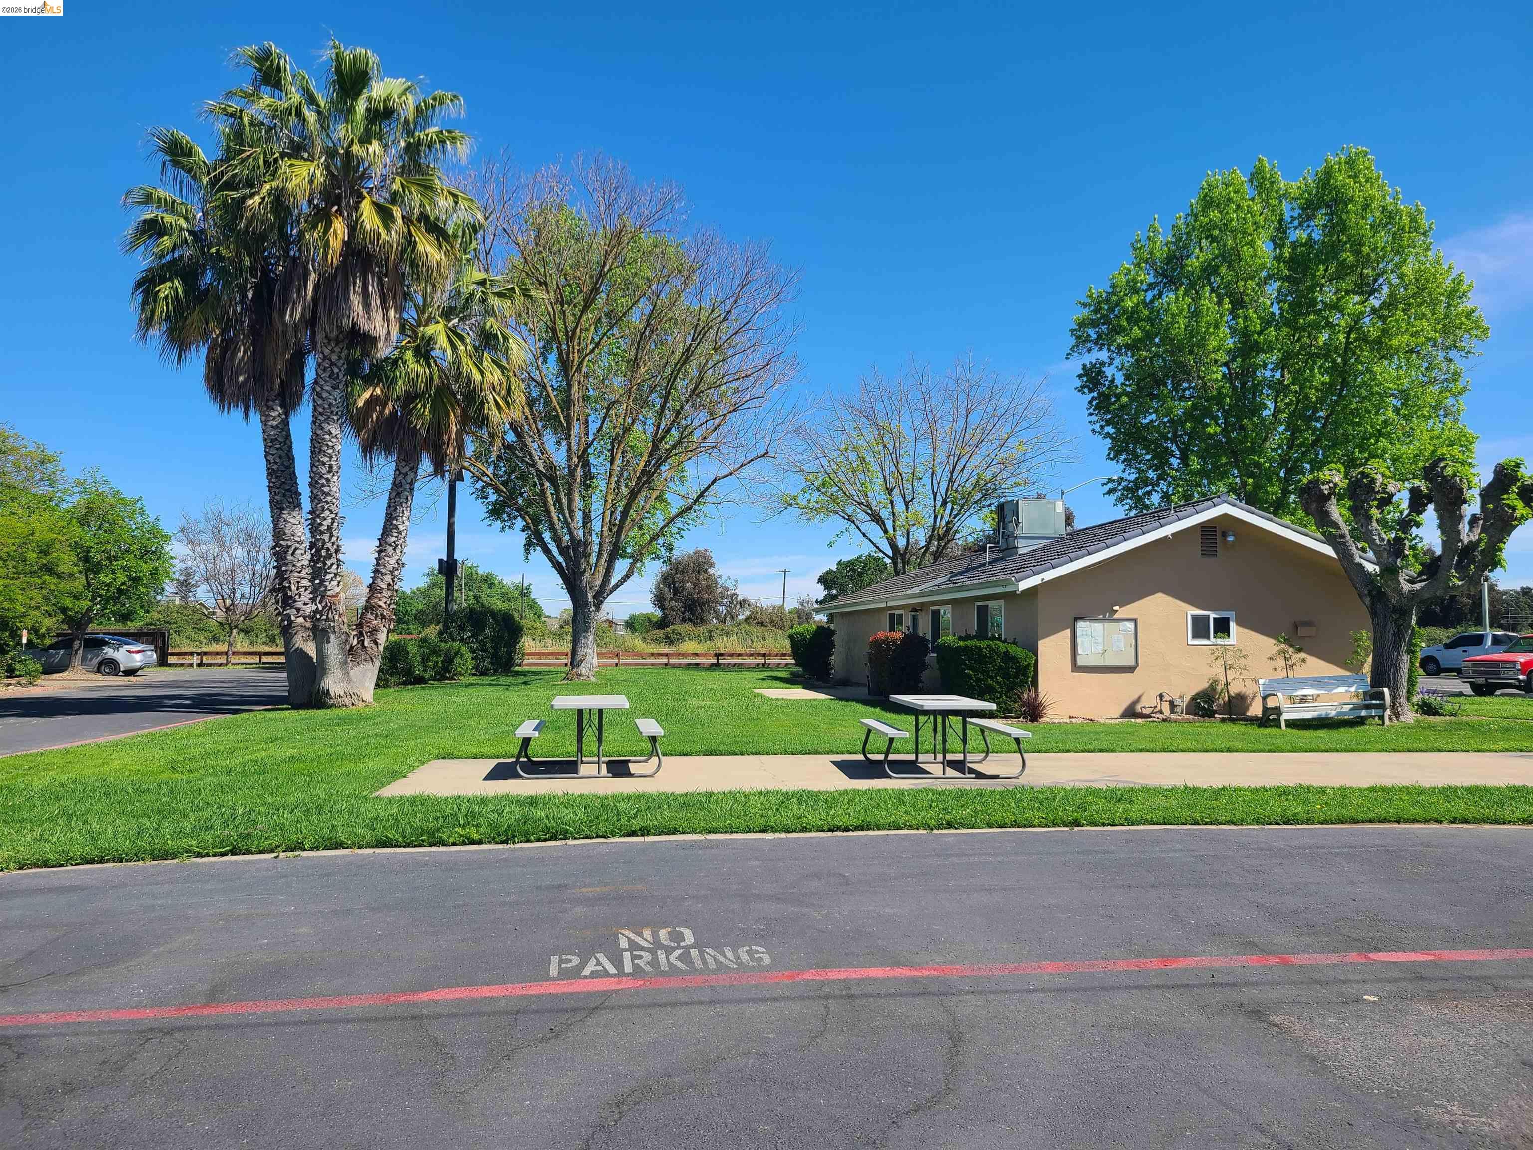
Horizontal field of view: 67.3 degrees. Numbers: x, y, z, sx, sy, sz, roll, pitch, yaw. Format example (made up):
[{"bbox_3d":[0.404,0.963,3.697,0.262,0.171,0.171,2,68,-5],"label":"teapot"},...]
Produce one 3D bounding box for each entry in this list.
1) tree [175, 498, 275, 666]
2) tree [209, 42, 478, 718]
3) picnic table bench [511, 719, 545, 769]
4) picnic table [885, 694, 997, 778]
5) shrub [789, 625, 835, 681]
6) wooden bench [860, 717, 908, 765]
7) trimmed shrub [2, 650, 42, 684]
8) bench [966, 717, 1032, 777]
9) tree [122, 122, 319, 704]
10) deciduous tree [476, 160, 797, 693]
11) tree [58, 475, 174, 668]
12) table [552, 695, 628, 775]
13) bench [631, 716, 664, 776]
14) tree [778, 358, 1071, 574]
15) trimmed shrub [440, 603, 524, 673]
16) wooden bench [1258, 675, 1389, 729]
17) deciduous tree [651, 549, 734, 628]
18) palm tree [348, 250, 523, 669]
[{"bbox_3d":[-27.520,0.388,58.762,4.533,8.458,4.215,2,-3,-25],"label":"tree"},{"bbox_3d":[-9.268,-4.568,25.182,5.819,14.644,5.400,0,-3,0],"label":"tree"},{"bbox_3d":[-2.492,1.853,12.296,0.260,0.469,1.830,1,-3,-8],"label":"picnic table bench"},{"bbox_3d":[1.851,1.707,12.257,0.765,0.745,1.830,0,-3,-4],"label":"picnic table"},{"bbox_3d":[1.455,2.490,36.819,1.571,1.877,1.500,0,-3,0],"label":"shrub"},{"bbox_3d":[1.287,1.870,12.416,0.273,0.472,1.851,0,-3,-4],"label":"wooden bench"},{"bbox_3d":[-21.008,2.619,32.502,1.184,1.010,1.100,0,-3,0],"label":"trimmed shrub"},{"bbox_3d":[2.457,1.849,12.289,0.260,0.469,1.830,0,-3,-4],"label":"bench"},{"bbox_3d":[-11.461,-3.564,24.824,4.150,12.658,3.944,2,-3,-25],"label":"tree"},{"bbox_3d":[-4.741,-5.466,39.626,11.434,18.100,11.051,0,-3,-7],"label":"deciduous tree"},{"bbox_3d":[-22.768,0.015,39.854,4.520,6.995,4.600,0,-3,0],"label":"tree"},{"bbox_3d":[-1.890,1.722,12.392,0.765,0.745,1.830,1,-3,-8],"label":"table"},{"bbox_3d":[-1.302,1.872,12.509,0.273,0.472,1.851,1,-3,-8],"label":"bench"},{"bbox_3d":[6.344,-2.426,46.200,11.777,12.741,11.000,0,-3,0],"label":"tree"},{"bbox_3d":[-10.559,2.402,42.739,3.026,2.715,2.751,1,-3,-14],"label":"trimmed shrub"},{"bbox_3d":[9.003,2.045,18.655,1.943,0.830,0.668,1,-3,-11],"label":"wooden bench"},{"bbox_3d":[-5.731,2.108,89.074,6.378,8.410,6.261,0,-3,-4],"label":"deciduous tree"},{"bbox_3d":[-7.243,-2.212,25.155,3.823,9.950,3.800,0,-3,0],"label":"palm tree"}]

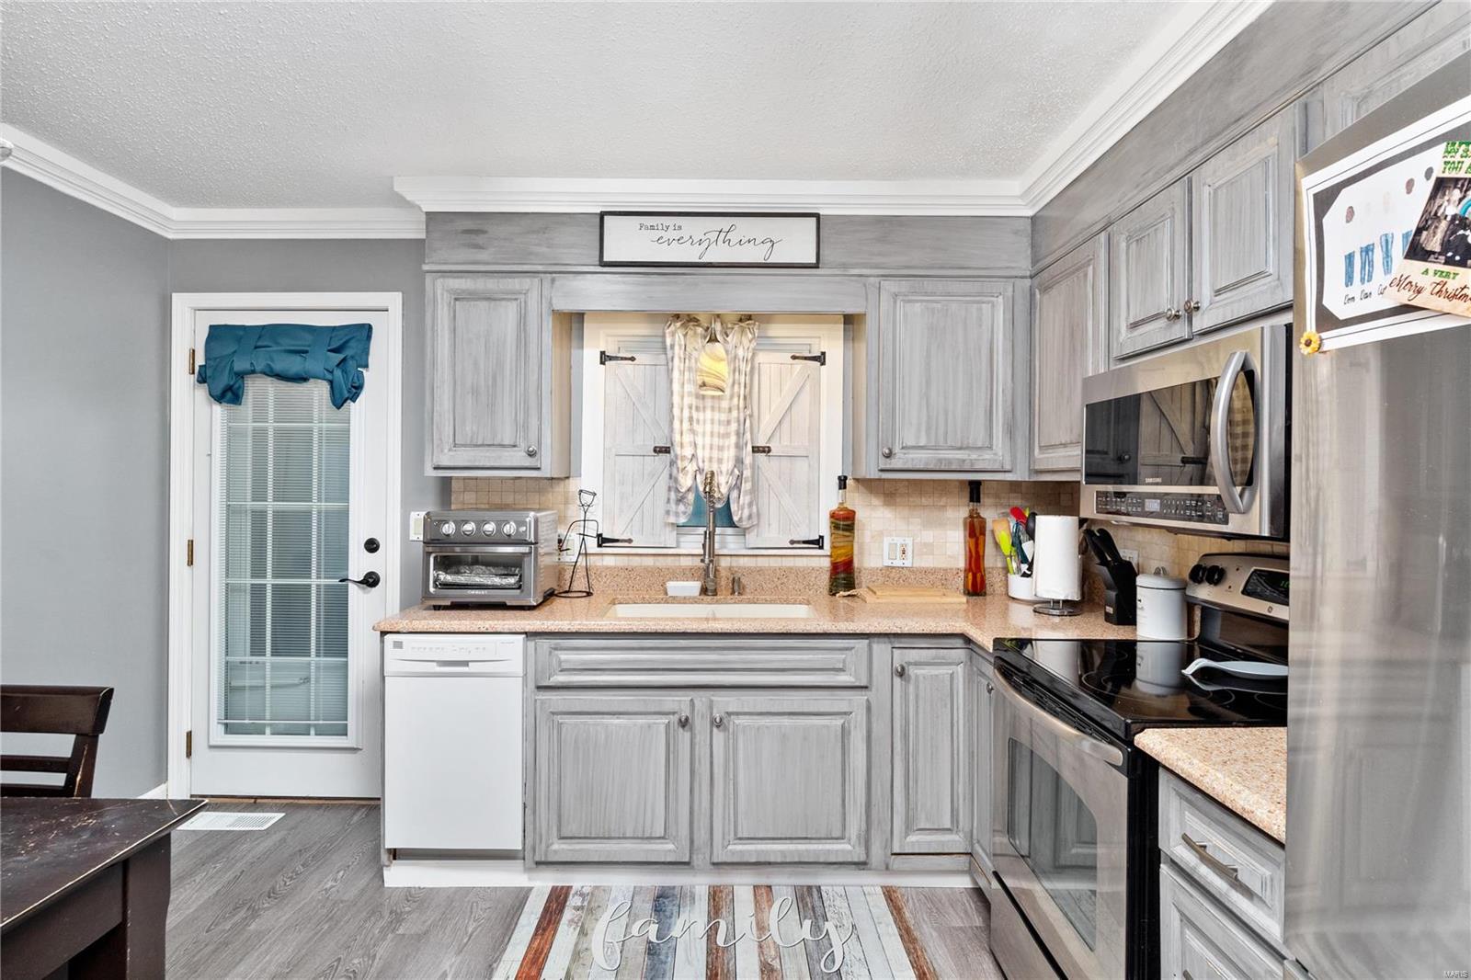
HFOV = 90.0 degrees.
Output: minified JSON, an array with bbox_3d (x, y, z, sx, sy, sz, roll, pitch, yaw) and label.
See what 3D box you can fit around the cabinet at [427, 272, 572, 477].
[{"bbox_3d":[-0.895,-0.418,2.817,0.463,0.730,0.326,0,0,0],"label":"cabinet"}]

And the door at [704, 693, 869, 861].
[{"bbox_3d":[0.179,0.970,2.477,0.534,0.560,0.025,0,1,0],"label":"door"}]

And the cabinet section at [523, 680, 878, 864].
[{"bbox_3d":[-0.116,0.942,2.695,1.125,0.600,0.540,0,0,0],"label":"cabinet section"}]

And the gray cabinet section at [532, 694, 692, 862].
[{"bbox_3d":[-0.398,0.941,2.409,0.522,0.549,0.020,0,0,0],"label":"gray cabinet section"}]

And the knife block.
[{"bbox_3d":[1.278,0.334,2.423,0.165,0.210,0.085,0,0,0],"label":"knife block"}]

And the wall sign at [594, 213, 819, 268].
[{"bbox_3d":[-0.090,-0.900,2.664,0.790,0.193,0.025,0,0,0],"label":"wall sign"}]

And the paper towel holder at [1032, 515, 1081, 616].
[{"bbox_3d":[1.156,0.265,2.632,0.175,0.345,0.175,0,0,0],"label":"paper towel holder"}]

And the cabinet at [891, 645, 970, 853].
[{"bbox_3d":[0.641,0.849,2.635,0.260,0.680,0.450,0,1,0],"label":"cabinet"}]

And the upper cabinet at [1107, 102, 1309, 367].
[{"bbox_3d":[1.256,-0.562,1.793,0.331,0.410,0.725,0,1,0],"label":"upper cabinet"}]

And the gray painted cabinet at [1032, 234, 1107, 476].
[{"bbox_3d":[1.251,-0.407,2.437,0.331,0.715,0.550,0,1,0],"label":"gray painted cabinet"}]

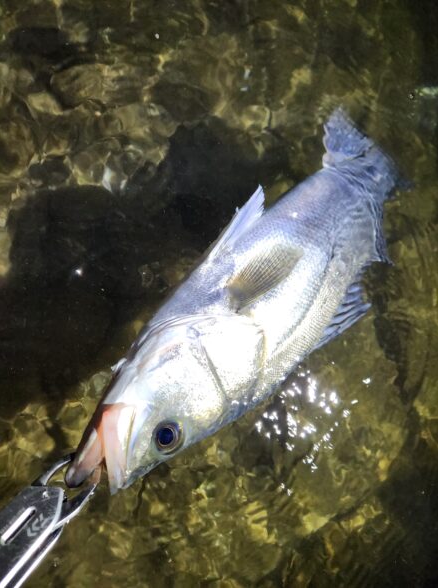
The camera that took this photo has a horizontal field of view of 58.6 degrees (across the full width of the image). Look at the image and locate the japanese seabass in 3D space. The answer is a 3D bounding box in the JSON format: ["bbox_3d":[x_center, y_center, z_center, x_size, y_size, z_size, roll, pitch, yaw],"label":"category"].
[{"bbox_3d":[0.074,-0.035,0.414,0.148,0.070,0.540,39,56,4],"label":"japanese seabass"}]

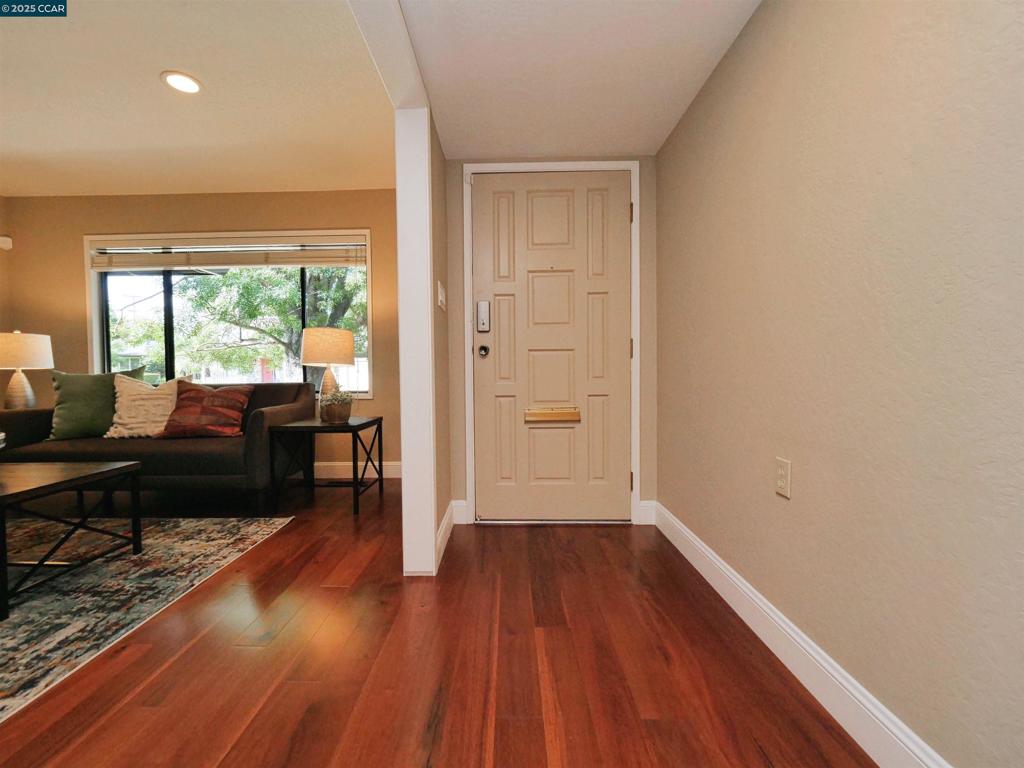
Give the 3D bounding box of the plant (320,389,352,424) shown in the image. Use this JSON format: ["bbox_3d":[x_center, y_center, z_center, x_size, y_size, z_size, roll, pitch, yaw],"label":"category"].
[{"bbox_3d":[-1.186,0.146,2.790,0.217,0.239,0.215,-1,2,0],"label":"plant"}]

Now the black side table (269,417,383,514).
[{"bbox_3d":[-1.246,0.545,2.843,0.562,0.568,0.476,-1,2,0],"label":"black side table"}]

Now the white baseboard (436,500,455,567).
[{"bbox_3d":[-0.348,0.771,2.158,0.018,0.139,0.552,-1,2,0],"label":"white baseboard"}]

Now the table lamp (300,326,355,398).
[{"bbox_3d":[-1.304,-0.064,2.945,0.358,0.652,0.358,-1,2,0],"label":"table lamp"}]

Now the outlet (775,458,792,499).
[{"bbox_3d":[0.842,0.293,1.288,0.008,0.115,0.071,-1,2,0],"label":"outlet"}]

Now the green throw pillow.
[{"bbox_3d":[-3.046,0.138,3.056,0.542,0.501,0.161,-1,-13,-27],"label":"green throw pillow"}]

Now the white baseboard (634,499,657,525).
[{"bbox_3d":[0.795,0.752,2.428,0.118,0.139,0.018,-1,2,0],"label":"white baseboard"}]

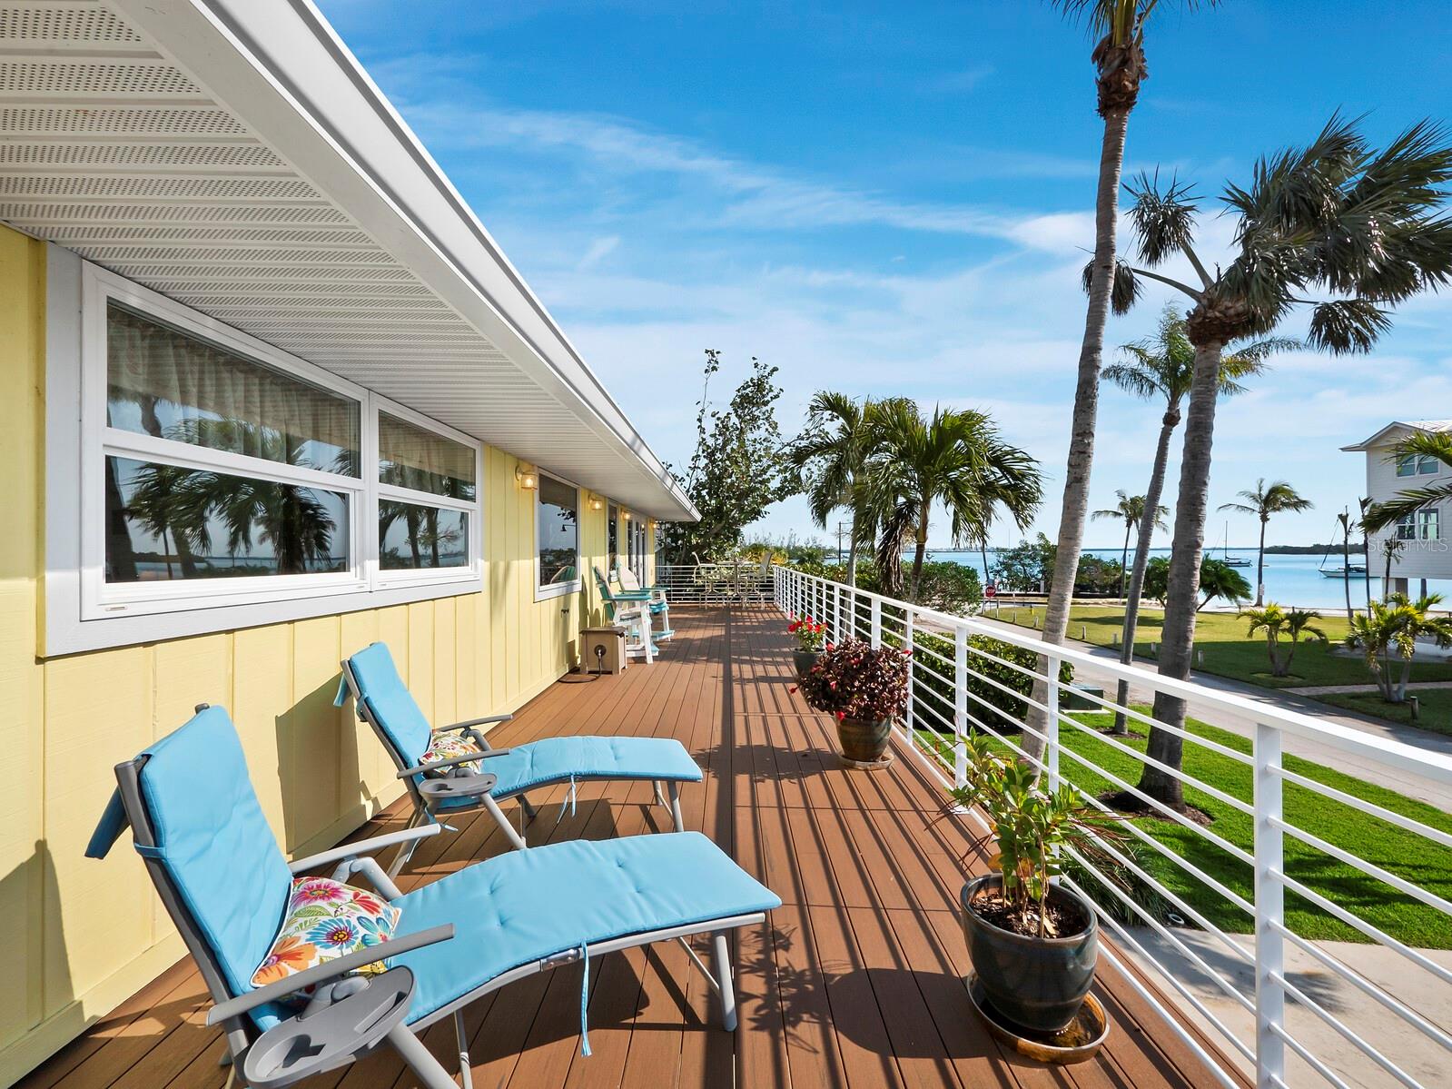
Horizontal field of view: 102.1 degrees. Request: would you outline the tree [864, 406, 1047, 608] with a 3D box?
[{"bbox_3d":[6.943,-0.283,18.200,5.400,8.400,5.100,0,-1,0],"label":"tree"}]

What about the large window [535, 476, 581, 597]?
[{"bbox_3d":[-1.787,-0.070,6.430,0.100,1.300,1.780,0,-1,0],"label":"large window"}]

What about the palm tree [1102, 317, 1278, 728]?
[{"bbox_3d":[11.599,-0.639,14.700,3.900,10.600,3.700,0,-1,0],"label":"palm tree"}]

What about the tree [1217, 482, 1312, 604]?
[{"bbox_3d":[42.250,-0.178,46.000,6.000,10.000,5.800,0,-1,0],"label":"tree"}]

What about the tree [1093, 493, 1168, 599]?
[{"bbox_3d":[35.607,0.000,52.000,5.800,9.700,5.600,0,-1,0],"label":"tree"}]

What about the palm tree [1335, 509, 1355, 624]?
[{"bbox_3d":[35.299,1.327,33.500,1.000,6.800,1.000,0,-1,0],"label":"palm tree"}]

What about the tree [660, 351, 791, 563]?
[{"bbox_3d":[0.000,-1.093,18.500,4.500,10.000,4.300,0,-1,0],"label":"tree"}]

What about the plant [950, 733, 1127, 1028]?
[{"bbox_3d":[0.925,0.976,1.770,0.480,0.830,0.450,0,-1,0],"label":"plant"}]

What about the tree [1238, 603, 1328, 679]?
[{"bbox_3d":[19.747,3.395,20.800,2.600,2.650,2.500,0,-1,0],"label":"tree"}]

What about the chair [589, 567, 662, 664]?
[{"bbox_3d":[-1.270,0.870,7.500,0.880,1.190,0.800,0,-1,0],"label":"chair"}]

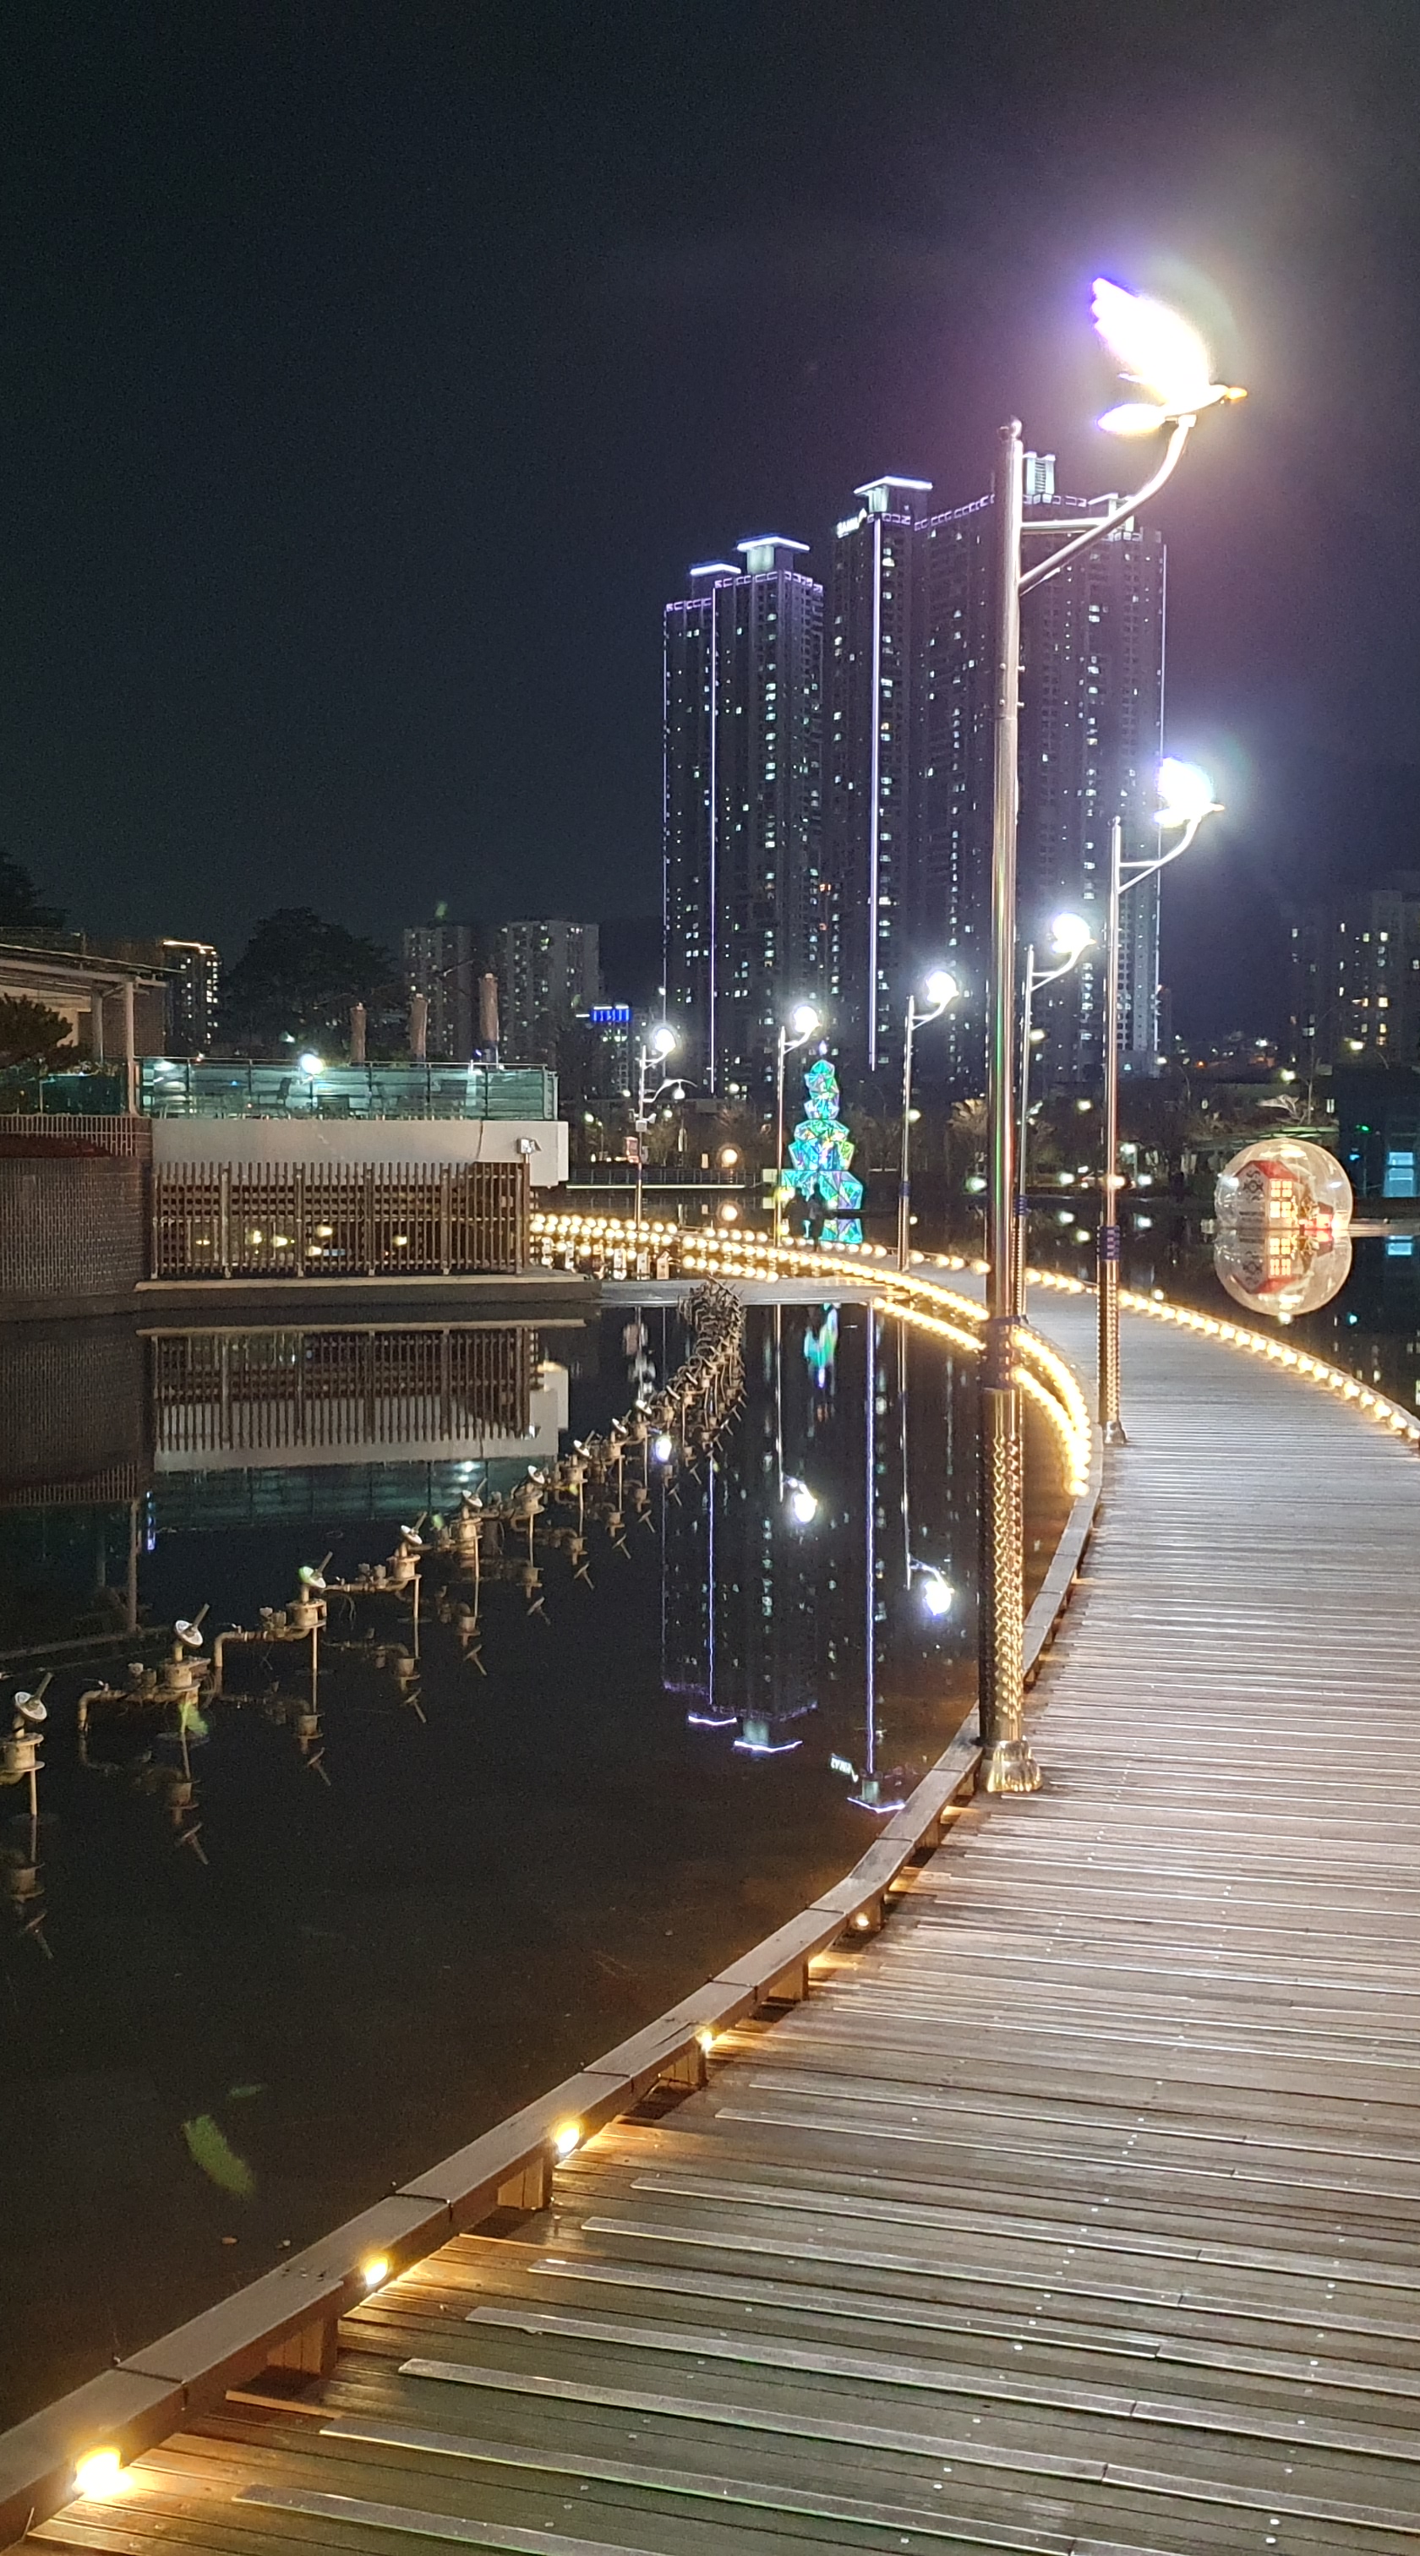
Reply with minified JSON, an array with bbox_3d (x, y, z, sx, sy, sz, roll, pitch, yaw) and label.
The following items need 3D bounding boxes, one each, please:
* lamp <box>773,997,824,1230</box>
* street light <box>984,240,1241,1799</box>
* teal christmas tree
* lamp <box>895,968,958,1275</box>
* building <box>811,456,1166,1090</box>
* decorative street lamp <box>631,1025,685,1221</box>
[{"bbox_3d":[1.470,-2.412,41.693,0.750,3.970,0.450,0,3,-12],"label":"lamp"},{"bbox_3d":[1.050,-0.601,6.742,0.750,3.970,0.450,1,3,15],"label":"street light"},{"bbox_3d":[3.159,-3.963,71.434,2.301,4.394,2.301,0,3,0],"label":"teal christmas tree"},{"bbox_3d":[2.848,-1.937,32.624,0.750,3.970,0.450,0,3,-6],"label":"lamp"},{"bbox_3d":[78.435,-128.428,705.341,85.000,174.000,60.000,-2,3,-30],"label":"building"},{"bbox_3d":[-1.001,-2.845,49.875,0.750,3.970,0.450,-1,3,-18],"label":"decorative street lamp"}]

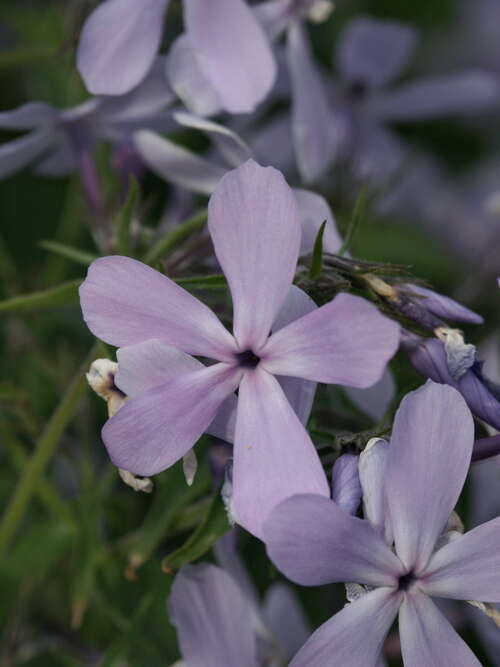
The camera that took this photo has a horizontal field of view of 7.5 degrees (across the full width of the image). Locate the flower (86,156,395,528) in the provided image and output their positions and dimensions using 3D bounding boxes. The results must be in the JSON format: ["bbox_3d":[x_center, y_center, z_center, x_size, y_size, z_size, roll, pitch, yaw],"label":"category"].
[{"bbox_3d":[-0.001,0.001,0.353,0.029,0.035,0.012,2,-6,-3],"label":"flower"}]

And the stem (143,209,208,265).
[{"bbox_3d":[-0.007,-0.010,0.377,0.009,0.001,0.001,-41,0,0],"label":"stem"}]

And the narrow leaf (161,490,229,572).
[{"bbox_3d":[-0.005,0.018,0.364,0.003,0.011,0.003,38,-6,16],"label":"narrow leaf"}]

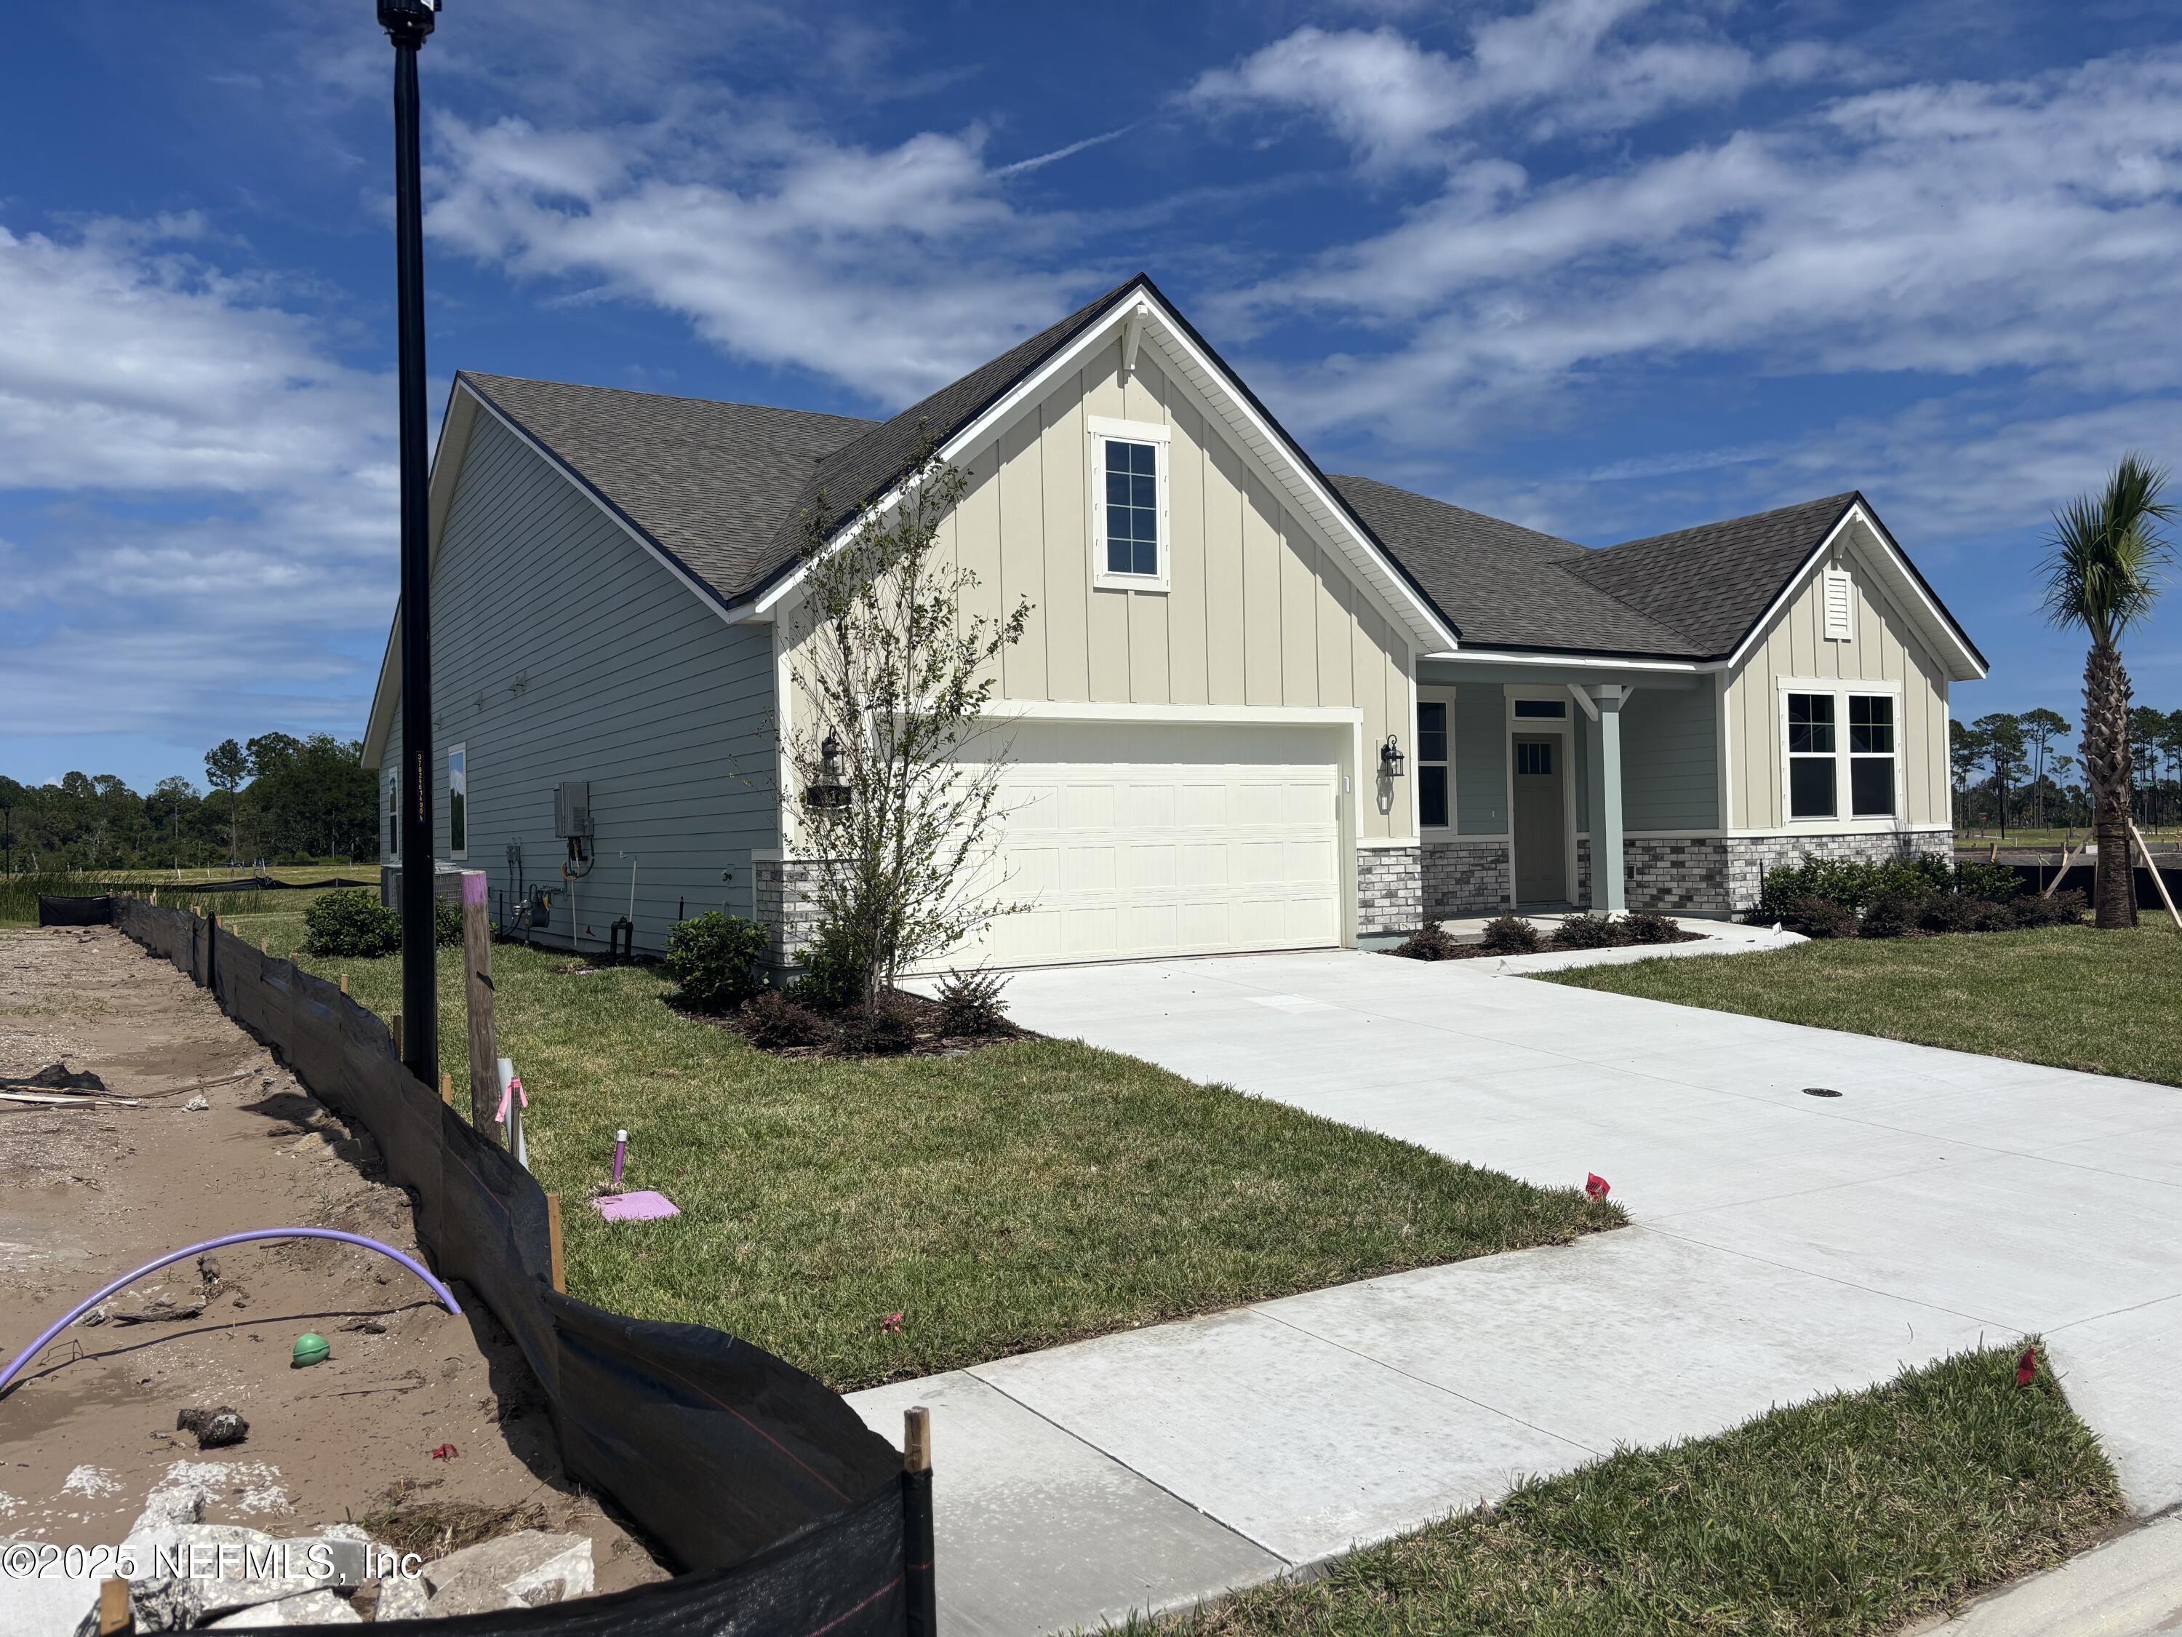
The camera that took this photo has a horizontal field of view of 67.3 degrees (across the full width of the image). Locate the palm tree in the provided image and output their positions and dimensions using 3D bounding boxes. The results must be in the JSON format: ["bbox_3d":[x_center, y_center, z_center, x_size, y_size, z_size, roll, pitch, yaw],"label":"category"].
[{"bbox_3d":[11.168,-1.395,18.000,1.460,5.205,1.450,-1,-1,-31],"label":"palm tree"}]

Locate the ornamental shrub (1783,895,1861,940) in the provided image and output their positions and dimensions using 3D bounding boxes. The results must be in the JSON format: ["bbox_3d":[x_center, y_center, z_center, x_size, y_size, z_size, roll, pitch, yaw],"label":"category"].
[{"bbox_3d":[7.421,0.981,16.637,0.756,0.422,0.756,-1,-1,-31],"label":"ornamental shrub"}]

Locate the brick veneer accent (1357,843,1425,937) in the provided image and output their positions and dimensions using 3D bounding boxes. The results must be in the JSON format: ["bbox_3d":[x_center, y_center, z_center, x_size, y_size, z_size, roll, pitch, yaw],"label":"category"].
[{"bbox_3d":[2.816,0.701,15.718,0.810,0.862,0.200,-1,-1,-31],"label":"brick veneer accent"}]

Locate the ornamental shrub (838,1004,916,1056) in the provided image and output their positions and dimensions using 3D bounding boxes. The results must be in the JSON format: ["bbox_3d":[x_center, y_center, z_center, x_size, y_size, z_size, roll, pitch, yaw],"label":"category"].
[{"bbox_3d":[-1.318,1.303,10.100,0.483,0.326,0.480,-1,-1,0],"label":"ornamental shrub"}]

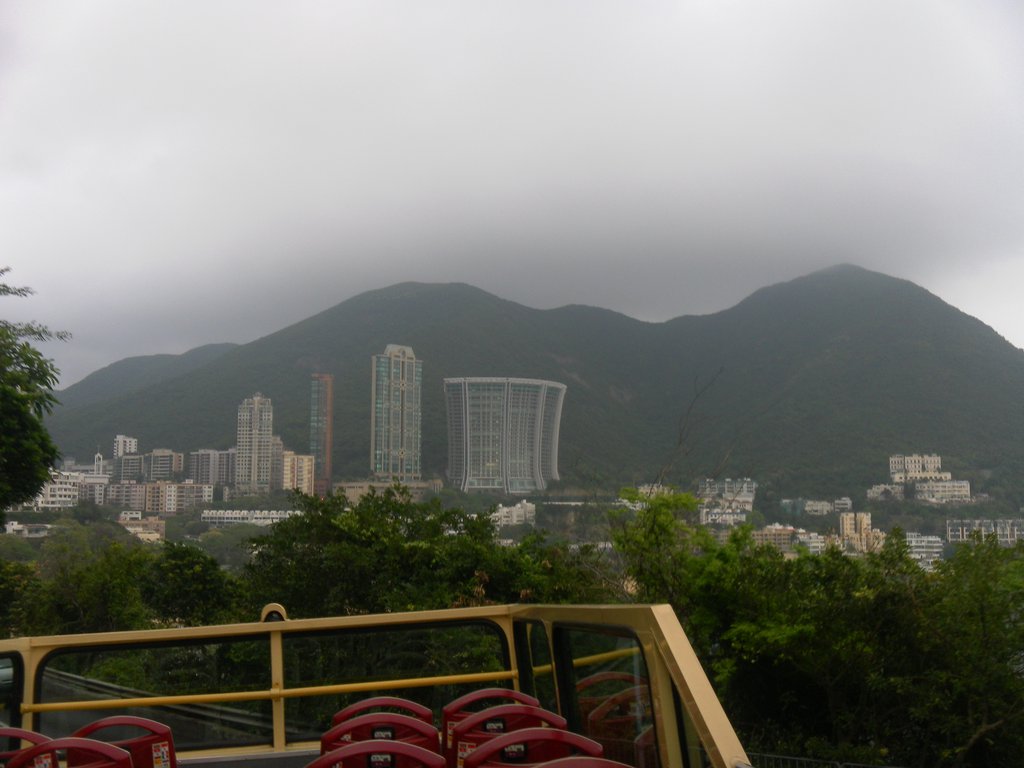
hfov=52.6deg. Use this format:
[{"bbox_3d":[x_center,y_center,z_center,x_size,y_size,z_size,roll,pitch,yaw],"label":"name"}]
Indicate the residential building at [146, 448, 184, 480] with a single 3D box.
[{"bbox_3d":[-298.060,69.630,890.000,29.300,26.300,20.000,1,-5,-7],"label":"residential building"}]

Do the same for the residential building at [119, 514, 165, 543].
[{"bbox_3d":[-253.890,98.740,710.000,27.700,21.000,20.000,1,-5,-8],"label":"residential building"}]

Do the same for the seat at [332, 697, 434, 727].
[{"bbox_3d":[-0.511,1.795,4.448,0.440,0.920,0.520,-4,-11,-7],"label":"seat"}]

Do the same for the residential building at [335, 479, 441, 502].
[{"bbox_3d":[-97.600,85.210,815.000,80.300,19.600,38.000,1,-5,-3],"label":"residential building"}]

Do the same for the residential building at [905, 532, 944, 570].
[{"bbox_3d":[237.803,96.667,597.164,20.665,20.385,16.000,-2,-5,21],"label":"residential building"}]

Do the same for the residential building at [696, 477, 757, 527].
[{"bbox_3d":[165.733,90.786,800.000,43.000,37.000,24.000,0,-6,6],"label":"residential building"}]

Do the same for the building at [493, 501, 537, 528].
[{"bbox_3d":[1.910,98.671,783.811,32.873,20.155,16.000,0,-5,0],"label":"building"}]

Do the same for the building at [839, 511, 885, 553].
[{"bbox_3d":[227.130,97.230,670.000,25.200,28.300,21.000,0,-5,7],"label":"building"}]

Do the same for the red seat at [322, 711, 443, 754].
[{"bbox_3d":[-0.484,1.697,4.020,0.450,0.850,0.520,-3,-11,-7],"label":"red seat"}]

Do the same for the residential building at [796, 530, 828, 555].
[{"bbox_3d":[205.466,109.689,712.918,20.681,16.192,15.000,-1,-5,16],"label":"residential building"}]

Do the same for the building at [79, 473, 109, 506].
[{"bbox_3d":[-281.710,70.831,696.884,16.641,22.303,16.000,3,-5,-27],"label":"building"}]

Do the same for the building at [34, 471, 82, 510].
[{"bbox_3d":[-247.467,58.115,565.000,24.000,21.500,15.000,2,-7,-18],"label":"building"}]

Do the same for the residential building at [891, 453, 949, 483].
[{"bbox_3d":[311.680,64.660,790.000,40.400,21.400,26.000,-1,-5,11],"label":"residential building"}]

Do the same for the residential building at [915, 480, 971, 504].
[{"bbox_3d":[303.520,76.497,730.000,38.000,17.000,16.000,0,-6,6],"label":"residential building"}]

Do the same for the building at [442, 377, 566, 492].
[{"bbox_3d":[-4.489,46.072,918.835,103.424,101.451,46.000,0,-5,6],"label":"building"}]

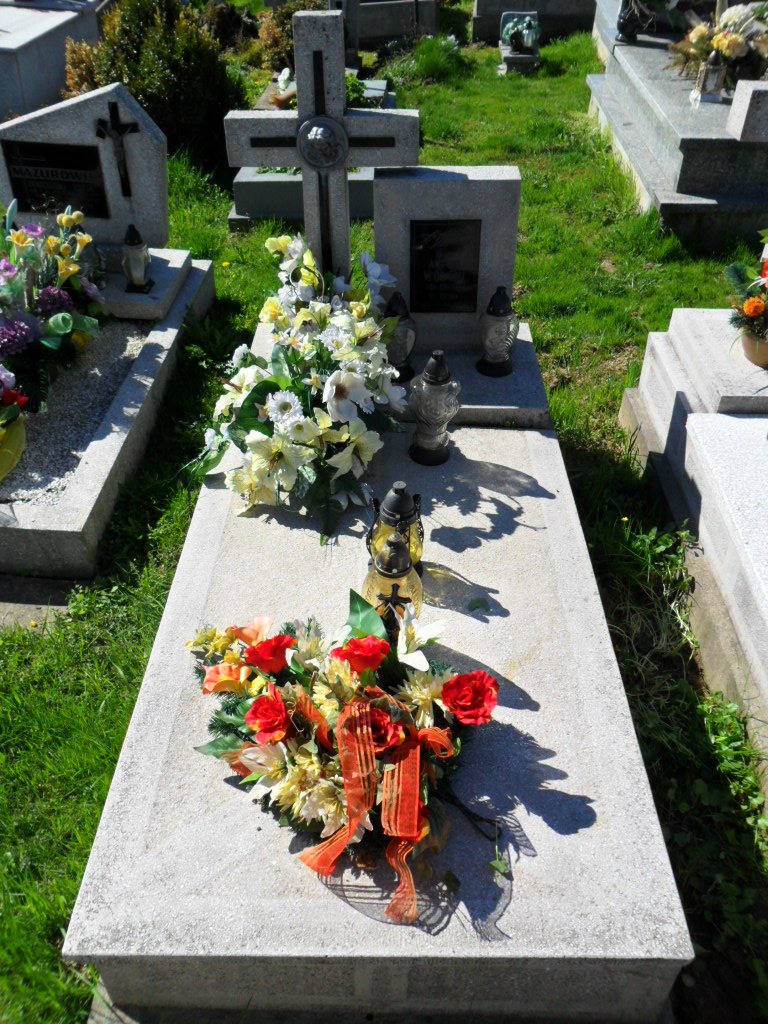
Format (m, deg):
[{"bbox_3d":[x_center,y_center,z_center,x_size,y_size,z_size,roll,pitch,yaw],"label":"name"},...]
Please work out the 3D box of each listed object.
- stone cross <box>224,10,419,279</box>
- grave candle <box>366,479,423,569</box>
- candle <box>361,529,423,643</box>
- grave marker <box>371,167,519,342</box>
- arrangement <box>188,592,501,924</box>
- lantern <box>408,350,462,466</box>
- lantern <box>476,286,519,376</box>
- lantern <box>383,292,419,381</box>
[{"bbox_3d":[-0.165,-0.905,2.285,0.518,0.892,0.073,0,40,1],"label":"stone cross"},{"bbox_3d":[0.034,0.035,1.775,0.127,0.237,0.116,0,40,1],"label":"grave candle"},{"bbox_3d":[0.018,0.160,1.592,0.122,0.284,0.119,0,40,1],"label":"candle"},{"bbox_3d":[0.180,-0.746,2.386,0.409,0.512,0.113,0,40,1],"label":"grave marker"},{"bbox_3d":[-0.100,0.387,1.367,0.594,0.228,0.522,0,40,1],"label":"arrangement"},{"bbox_3d":[0.125,-0.276,2.086,0.136,0.312,0.119,0,40,1],"label":"lantern"},{"bbox_3d":[0.334,-0.533,2.332,0.118,0.255,0.114,0,40,1],"label":"lantern"},{"bbox_3d":[0.040,-0.509,2.310,0.112,0.251,0.110,0,40,1],"label":"lantern"}]

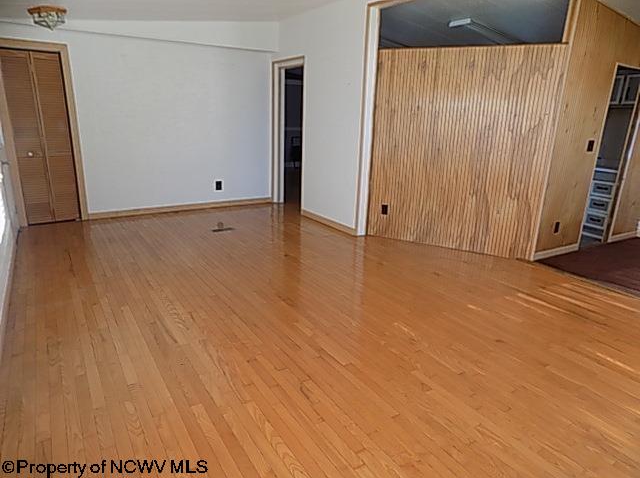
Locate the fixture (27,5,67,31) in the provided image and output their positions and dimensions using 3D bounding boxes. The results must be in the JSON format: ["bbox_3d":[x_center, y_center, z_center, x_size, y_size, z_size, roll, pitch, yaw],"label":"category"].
[{"bbox_3d":[-2.798,-2.269,4.404,0.350,0.195,0.340,-16,22,-29],"label":"fixture"}]

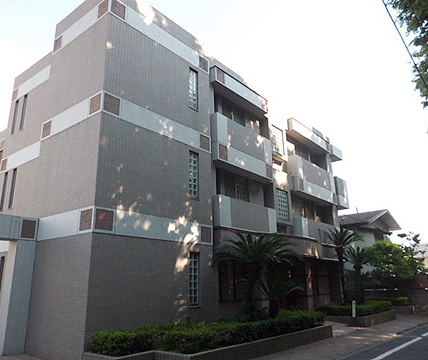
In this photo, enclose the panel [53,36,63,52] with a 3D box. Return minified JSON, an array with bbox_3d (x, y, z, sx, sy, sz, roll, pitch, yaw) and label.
[{"bbox_3d":[-4.930,-4.304,11.466,0.450,0.465,0.050,-13,-20,37],"label":"panel"}]

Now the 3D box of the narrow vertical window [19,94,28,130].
[{"bbox_3d":[-7.124,-2.528,13.611,0.290,1.460,0.120,-13,-20,37],"label":"narrow vertical window"}]

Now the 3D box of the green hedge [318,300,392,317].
[{"bbox_3d":[5.642,5.088,14.372,1.900,0.400,3.100,-15,-20,42],"label":"green hedge"}]

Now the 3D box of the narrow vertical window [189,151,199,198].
[{"bbox_3d":[-0.625,-0.144,11.367,0.100,1.500,0.440,-13,-19,37],"label":"narrow vertical window"}]

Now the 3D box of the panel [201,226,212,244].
[{"bbox_3d":[-0.233,1.722,11.276,0.050,0.500,0.500,-13,-19,37],"label":"panel"}]

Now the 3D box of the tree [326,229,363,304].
[{"bbox_3d":[5.591,3.921,15.830,1.616,3.384,1.616,-15,-21,39],"label":"tree"}]

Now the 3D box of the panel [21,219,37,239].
[{"bbox_3d":[-4.938,1.330,9.624,0.050,0.450,0.355,-13,-20,37],"label":"panel"}]

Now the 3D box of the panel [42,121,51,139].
[{"bbox_3d":[-5.066,-1.486,10.841,0.465,0.545,0.061,-13,-20,36],"label":"panel"}]

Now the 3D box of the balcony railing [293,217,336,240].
[{"bbox_3d":[4.801,2.451,17.076,0.505,0.990,3.434,-15,-21,39],"label":"balcony railing"}]

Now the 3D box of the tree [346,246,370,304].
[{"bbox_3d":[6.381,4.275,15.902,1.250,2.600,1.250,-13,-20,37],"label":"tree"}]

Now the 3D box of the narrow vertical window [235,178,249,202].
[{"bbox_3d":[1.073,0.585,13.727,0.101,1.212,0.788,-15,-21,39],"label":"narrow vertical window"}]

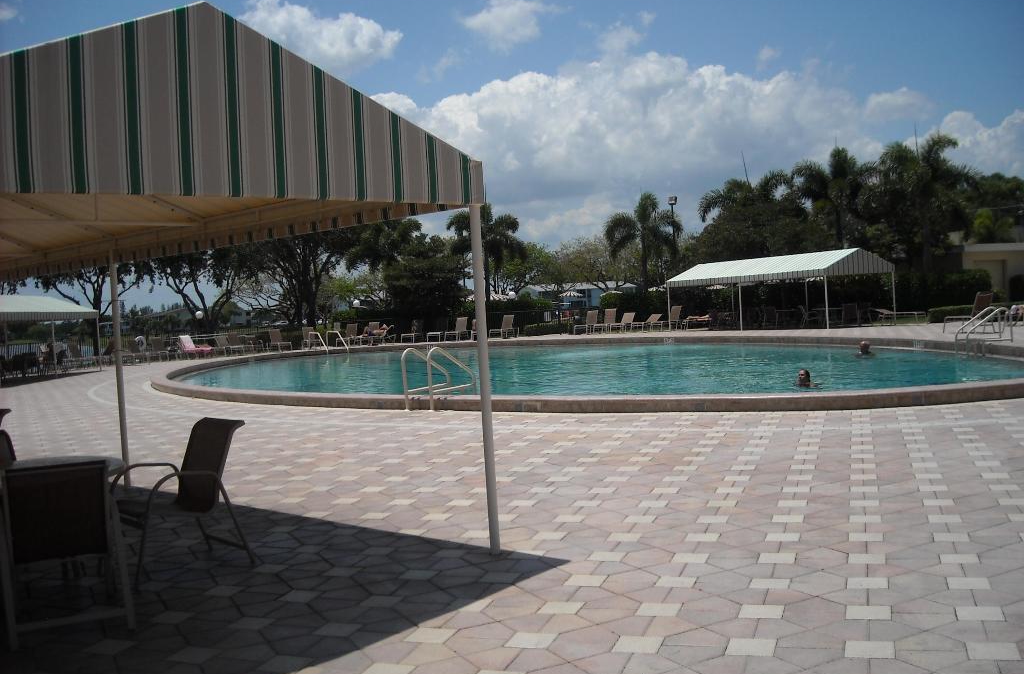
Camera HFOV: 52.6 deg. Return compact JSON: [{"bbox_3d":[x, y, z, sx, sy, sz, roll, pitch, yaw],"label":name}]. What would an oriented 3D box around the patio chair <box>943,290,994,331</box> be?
[{"bbox_3d":[11.697,-0.622,26.300,0.660,1.050,1.450,-4,2,-31],"label":"patio chair"}]

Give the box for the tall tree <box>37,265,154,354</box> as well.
[{"bbox_3d":[-20.216,-1.609,49.917,5.500,5.500,5.200,-3,2,0],"label":"tall tree"}]

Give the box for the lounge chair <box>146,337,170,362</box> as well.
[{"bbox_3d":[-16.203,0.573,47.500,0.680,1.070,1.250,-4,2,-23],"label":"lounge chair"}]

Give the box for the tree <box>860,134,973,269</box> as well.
[{"bbox_3d":[18.323,-4.894,46.880,4.900,8.000,4.900,-3,2,0],"label":"tree"}]

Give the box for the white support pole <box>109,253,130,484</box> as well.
[{"bbox_3d":[-3.720,0.305,9.821,0.065,2.200,0.065,-2,2,45],"label":"white support pole"}]

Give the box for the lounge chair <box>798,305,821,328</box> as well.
[{"bbox_3d":[12.027,-0.819,42.000,0.750,0.920,0.600,-3,2,13],"label":"lounge chair"}]

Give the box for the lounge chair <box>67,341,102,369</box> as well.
[{"bbox_3d":[-16.928,0.693,41.000,1.500,1.000,0.650,-2,2,28],"label":"lounge chair"}]

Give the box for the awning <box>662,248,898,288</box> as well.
[{"bbox_3d":[11.750,-3.080,46.700,3.800,1.000,10.400,-4,2,-28],"label":"awning"}]

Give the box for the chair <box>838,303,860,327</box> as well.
[{"bbox_3d":[13.666,-0.933,41.986,0.620,0.900,0.680,-4,2,-14],"label":"chair"}]

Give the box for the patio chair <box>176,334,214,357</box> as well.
[{"bbox_3d":[-14.779,0.436,48.500,1.600,1.050,0.680,-2,2,45],"label":"patio chair"}]

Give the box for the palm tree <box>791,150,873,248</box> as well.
[{"bbox_3d":[17.280,-5.544,56.000,4.100,9.000,4.100,-3,2,17],"label":"palm tree"}]

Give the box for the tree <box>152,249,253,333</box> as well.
[{"bbox_3d":[-19.665,-3.155,66.000,7.100,7.600,7.000,-3,1,0],"label":"tree"}]

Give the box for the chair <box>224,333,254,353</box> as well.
[{"bbox_3d":[-13.111,0.343,50.000,0.680,1.030,1.550,-5,2,-39],"label":"chair"}]

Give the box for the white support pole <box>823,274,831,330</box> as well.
[{"bbox_3d":[12.642,-1.428,41.571,0.070,2.250,0.070,-4,2,-28],"label":"white support pole"}]

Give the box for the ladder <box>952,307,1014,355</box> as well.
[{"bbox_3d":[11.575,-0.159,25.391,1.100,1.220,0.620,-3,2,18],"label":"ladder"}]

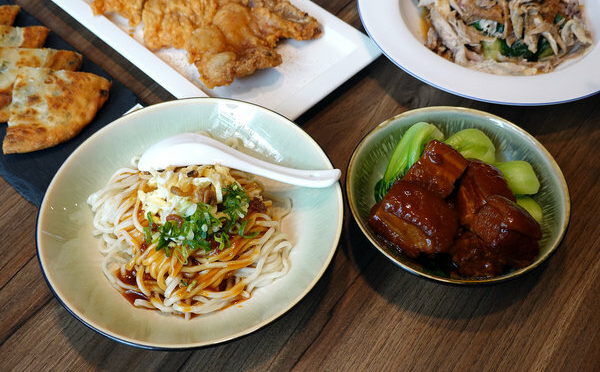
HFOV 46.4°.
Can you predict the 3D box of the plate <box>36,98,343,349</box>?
[{"bbox_3d":[-0.073,0.033,0.509,0.210,0.060,0.210,0,53,0],"label":"plate"}]

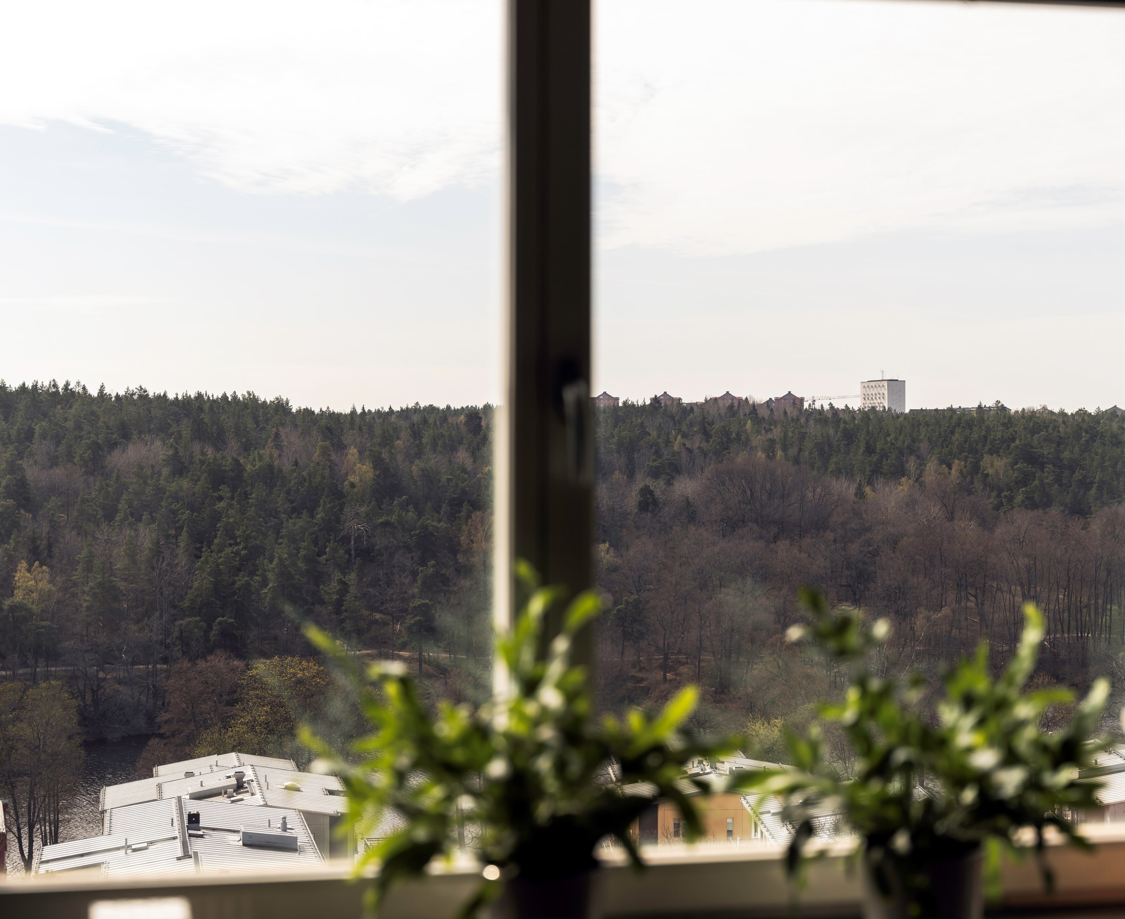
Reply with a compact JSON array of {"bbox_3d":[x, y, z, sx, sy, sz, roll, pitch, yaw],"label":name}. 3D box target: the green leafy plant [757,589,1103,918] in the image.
[{"bbox_3d":[0.407,0.340,2.130,0.370,0.390,0.330,0,1,-11],"label":"green leafy plant"}]

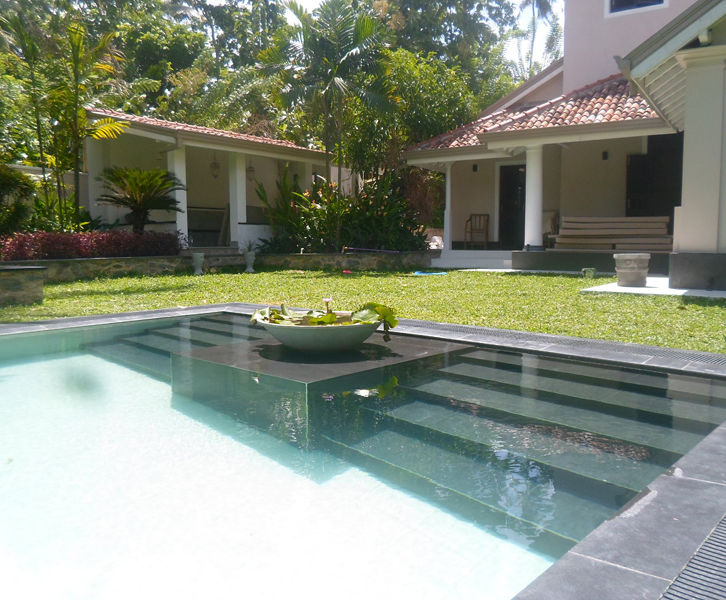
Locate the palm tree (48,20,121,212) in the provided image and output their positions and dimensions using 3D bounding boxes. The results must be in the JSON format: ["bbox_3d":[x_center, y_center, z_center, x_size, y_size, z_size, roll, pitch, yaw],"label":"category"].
[{"bbox_3d":[-5.977,-3.605,12.400,1.550,4.700,1.550,5,7,44],"label":"palm tree"}]

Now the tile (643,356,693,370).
[{"bbox_3d":[1.585,0.342,3.003,0.191,0.030,0.171,5,7,44],"label":"tile"}]

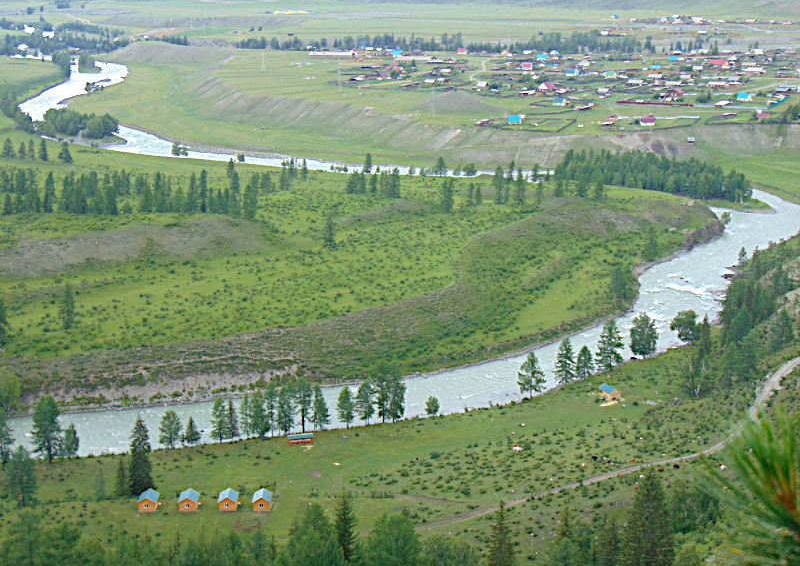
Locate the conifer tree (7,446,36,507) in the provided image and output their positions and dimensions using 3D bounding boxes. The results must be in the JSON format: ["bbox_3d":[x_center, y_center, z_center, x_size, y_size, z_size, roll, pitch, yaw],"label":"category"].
[{"bbox_3d":[-95.720,48.980,350.680,7.360,16.510,7.360,0,14,0],"label":"conifer tree"}]

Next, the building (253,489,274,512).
[{"bbox_3d":[-41.950,66.520,424.720,5.910,4.510,7.590,0,14,-1],"label":"building"}]

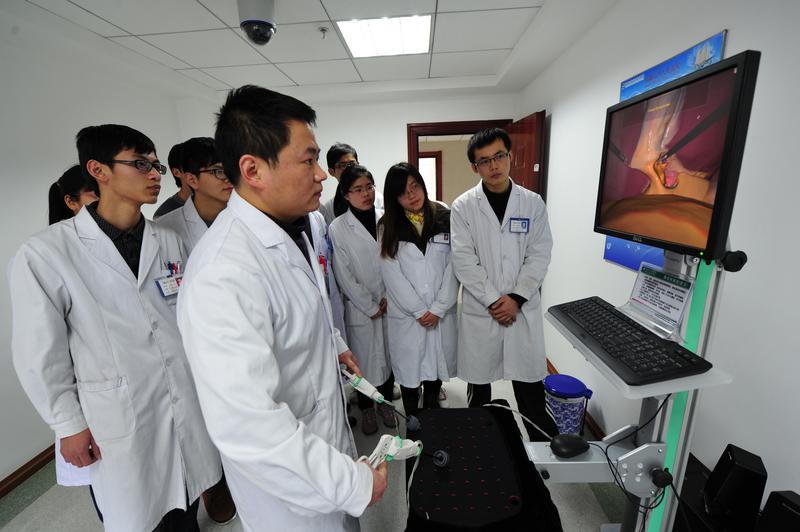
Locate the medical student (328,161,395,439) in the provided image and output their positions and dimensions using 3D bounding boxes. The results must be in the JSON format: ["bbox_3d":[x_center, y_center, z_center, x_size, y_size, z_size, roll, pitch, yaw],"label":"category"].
[{"bbox_3d":[-0.160,0.253,2.008,0.450,1.620,0.320,-11,16,-32],"label":"medical student"}]

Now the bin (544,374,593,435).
[{"bbox_3d":[0.996,0.873,2.013,0.265,0.330,0.240,0,14,9],"label":"bin"}]

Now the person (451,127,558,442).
[{"bbox_3d":[0.505,0.224,1.748,0.530,1.750,0.360,1,14,12],"label":"person"}]

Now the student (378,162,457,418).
[{"bbox_3d":[0.113,0.275,1.874,0.450,1.620,0.320,-5,14,-10],"label":"student"}]

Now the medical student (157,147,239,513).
[{"bbox_3d":[-0.774,0.337,1.515,0.360,1.730,0.500,3,14,20],"label":"medical student"}]

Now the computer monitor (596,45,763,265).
[{"bbox_3d":[0.596,-0.226,0.770,0.052,0.340,0.407,-1,14,3],"label":"computer monitor"}]

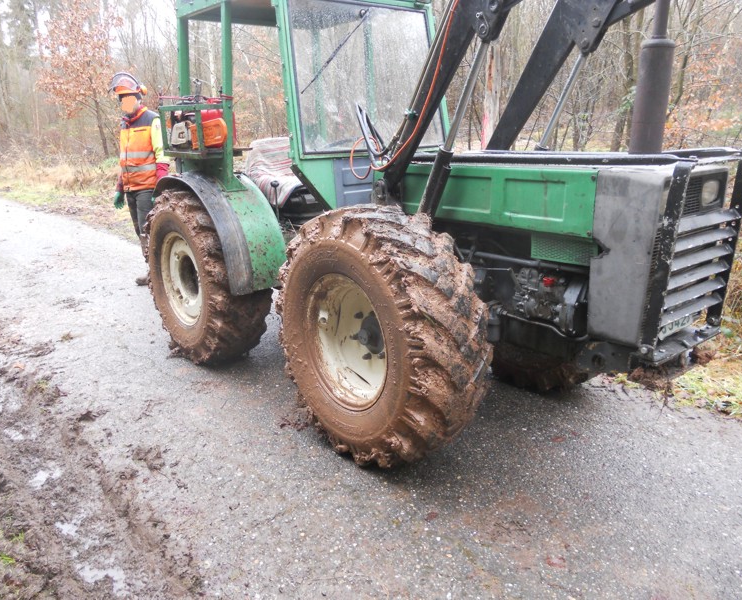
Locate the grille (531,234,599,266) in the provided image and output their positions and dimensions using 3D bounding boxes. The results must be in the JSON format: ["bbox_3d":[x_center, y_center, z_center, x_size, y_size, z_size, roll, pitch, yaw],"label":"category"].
[{"bbox_3d":[0.695,-0.183,2.235,0.030,0.097,0.279,-12,19,-39],"label":"grille"}]

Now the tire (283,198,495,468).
[{"bbox_3d":[-0.016,0.146,2.692,0.335,1.055,1.055,-12,19,-39],"label":"tire"}]

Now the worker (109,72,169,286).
[{"bbox_3d":[-2.083,-1.095,5.781,0.520,1.880,0.360,9,17,31],"label":"worker"}]

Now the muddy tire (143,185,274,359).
[{"bbox_3d":[-1.052,-0.149,3.872,0.335,1.055,1.055,-12,19,-39],"label":"muddy tire"}]

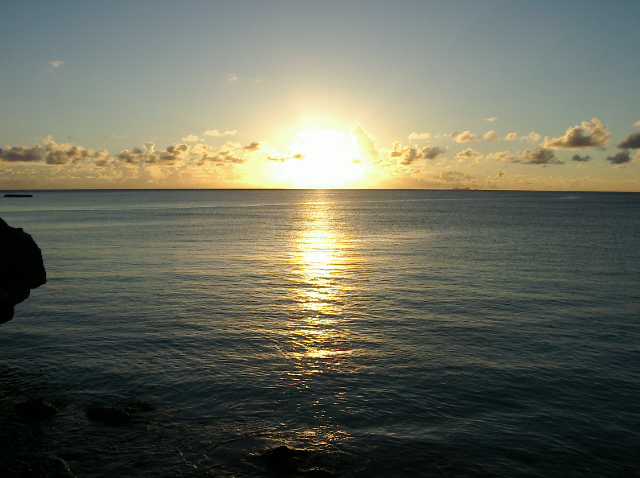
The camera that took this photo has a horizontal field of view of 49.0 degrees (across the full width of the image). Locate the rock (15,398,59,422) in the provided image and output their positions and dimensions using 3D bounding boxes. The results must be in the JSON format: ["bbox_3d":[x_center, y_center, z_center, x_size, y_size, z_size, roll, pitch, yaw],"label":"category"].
[{"bbox_3d":[-3.530,2.120,8.750,0.500,0.230,0.440,0,4,0],"label":"rock"}]

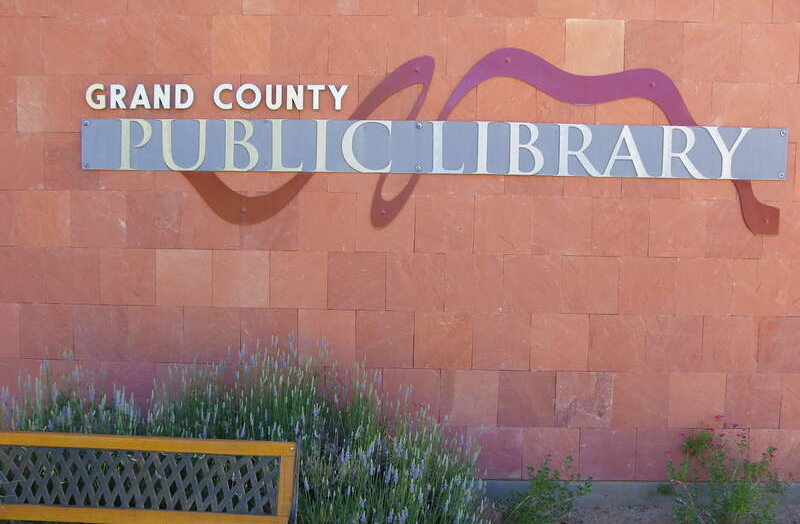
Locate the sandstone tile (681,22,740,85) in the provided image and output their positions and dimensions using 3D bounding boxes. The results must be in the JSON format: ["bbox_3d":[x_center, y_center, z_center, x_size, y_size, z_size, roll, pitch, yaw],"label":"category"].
[{"bbox_3d":[1.592,-1.071,3.557,0.304,0.304,0.030,1,4,1],"label":"sandstone tile"}]

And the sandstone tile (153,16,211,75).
[{"bbox_3d":[-1.137,-1.128,3.624,0.305,0.305,0.030,1,4,1],"label":"sandstone tile"}]

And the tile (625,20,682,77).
[{"bbox_3d":[1.301,-1.083,3.559,0.305,0.305,0.025,1,4,1],"label":"tile"}]

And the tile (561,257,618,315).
[{"bbox_3d":[0.993,0.122,3.650,0.305,0.305,0.030,1,4,1],"label":"tile"}]

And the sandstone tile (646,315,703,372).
[{"bbox_3d":[1.439,0.429,3.662,0.305,0.305,0.030,1,4,1],"label":"sandstone tile"}]

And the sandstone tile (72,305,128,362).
[{"bbox_3d":[-1.604,0.382,3.728,0.305,0.305,0.030,1,4,1],"label":"sandstone tile"}]

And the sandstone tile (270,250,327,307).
[{"bbox_3d":[-0.541,0.091,3.675,0.304,0.304,0.030,1,4,1],"label":"sandstone tile"}]

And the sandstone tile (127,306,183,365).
[{"bbox_3d":[-1.303,0.388,3.708,0.305,0.305,0.030,1,4,1],"label":"sandstone tile"}]

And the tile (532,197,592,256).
[{"bbox_3d":[0.854,-0.187,3.657,0.305,0.305,0.030,1,3,0],"label":"tile"}]

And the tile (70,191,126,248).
[{"bbox_3d":[-1.588,-0.225,3.673,0.305,0.305,0.030,1,4,1],"label":"tile"}]

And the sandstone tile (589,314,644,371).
[{"bbox_3d":[1.141,0.428,3.667,0.305,0.305,0.030,1,4,1],"label":"sandstone tile"}]

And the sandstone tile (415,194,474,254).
[{"bbox_3d":[0.234,-0.201,3.662,0.305,0.305,0.030,1,3,0],"label":"sandstone tile"}]

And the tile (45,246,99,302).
[{"bbox_3d":[-1.738,0.076,3.694,0.304,0.304,0.030,1,4,1],"label":"tile"}]

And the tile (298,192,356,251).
[{"bbox_3d":[-0.382,-0.214,3.667,0.305,0.305,0.030,1,3,0],"label":"tile"}]

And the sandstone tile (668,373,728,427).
[{"bbox_3d":[1.584,0.737,3.703,0.305,0.305,0.030,1,3,0],"label":"sandstone tile"}]

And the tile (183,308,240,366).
[{"bbox_3d":[-0.996,0.389,3.690,0.305,0.305,0.025,1,4,1],"label":"tile"}]

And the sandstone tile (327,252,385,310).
[{"bbox_3d":[-0.233,0.102,3.670,0.305,0.305,0.030,1,4,1],"label":"sandstone tile"}]

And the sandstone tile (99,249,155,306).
[{"bbox_3d":[-1.456,0.082,3.707,0.305,0.305,0.030,1,4,1],"label":"sandstone tile"}]

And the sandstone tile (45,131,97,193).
[{"bbox_3d":[-1.743,-0.526,3.672,0.305,0.305,0.030,1,4,1],"label":"sandstone tile"}]

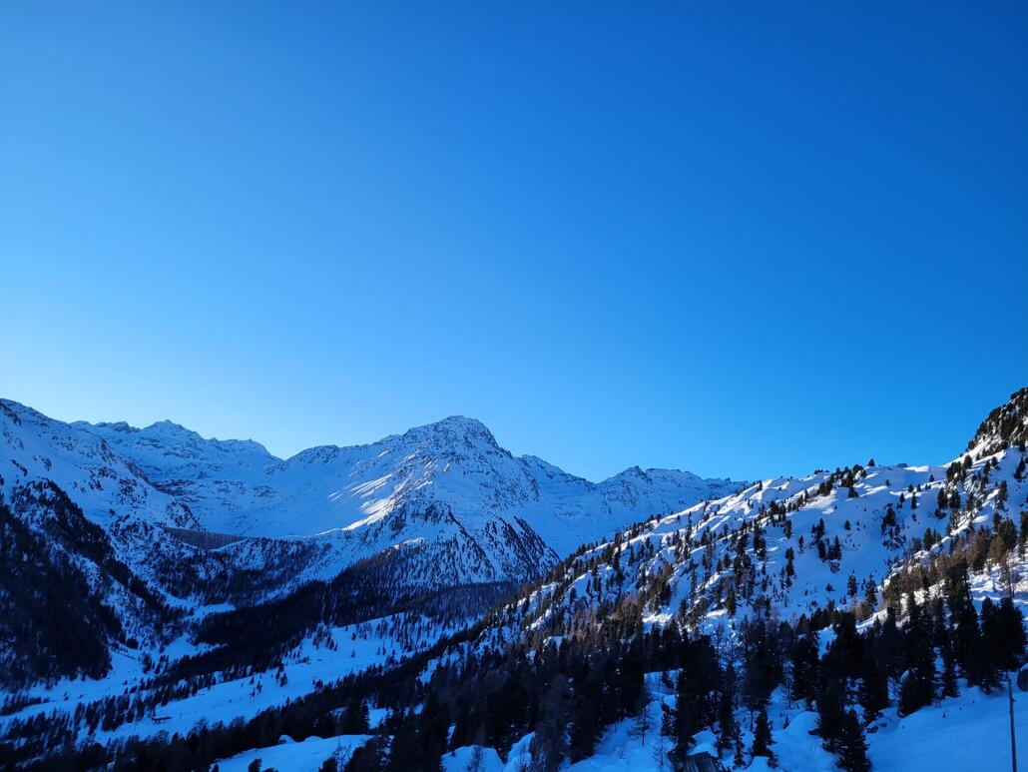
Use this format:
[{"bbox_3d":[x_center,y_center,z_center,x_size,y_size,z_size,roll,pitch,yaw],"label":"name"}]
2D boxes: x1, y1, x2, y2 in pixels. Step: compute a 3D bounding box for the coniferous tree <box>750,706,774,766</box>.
[{"bbox_3d":[24.230,33.970,75.000,2.420,5.620,2.420,0,-6,0],"label":"coniferous tree"}]

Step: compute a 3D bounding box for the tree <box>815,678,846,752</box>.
[{"bbox_3d":[31.590,32.740,77.000,3.180,7.180,3.180,0,-6,0],"label":"tree"}]

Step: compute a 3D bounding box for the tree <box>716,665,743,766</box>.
[{"bbox_3d":[21.440,32.840,77.000,2.990,9.640,2.990,0,-6,0],"label":"tree"}]

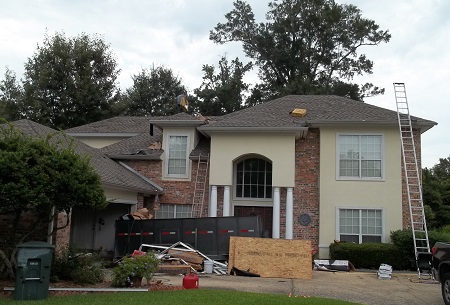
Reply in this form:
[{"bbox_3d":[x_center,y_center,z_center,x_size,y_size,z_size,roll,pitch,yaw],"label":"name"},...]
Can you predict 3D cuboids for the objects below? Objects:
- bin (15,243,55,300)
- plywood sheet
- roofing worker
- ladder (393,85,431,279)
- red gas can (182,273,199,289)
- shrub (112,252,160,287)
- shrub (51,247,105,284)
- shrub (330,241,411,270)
[{"bbox_3d":[-3.816,2.330,8.636,0.680,1.100,0.780,4,-8,-18],"label":"bin"},{"bbox_3d":[1.395,3.230,13.100,2.460,1.220,0.060,1,-20,4],"label":"plywood sheet"},{"bbox_3d":[-2.180,-2.386,22.000,0.700,1.450,0.600,2,-8,0],"label":"roofing worker"},{"bbox_3d":[7.001,0.558,16.102,0.450,8.550,0.150,0,-35,12],"label":"ladder"},{"bbox_3d":[-0.789,3.012,10.100,0.370,0.360,0.260,2,-8,0],"label":"red gas can"},{"bbox_3d":[-2.189,2.887,10.728,1.120,0.800,1.000,2,-8,0],"label":"shrub"},{"bbox_3d":[-3.771,2.849,11.037,1.300,0.900,1.100,2,-8,0],"label":"shrub"},{"bbox_3d":[5.374,3.908,16.342,2.950,0.970,1.100,1,-8,10],"label":"shrub"}]

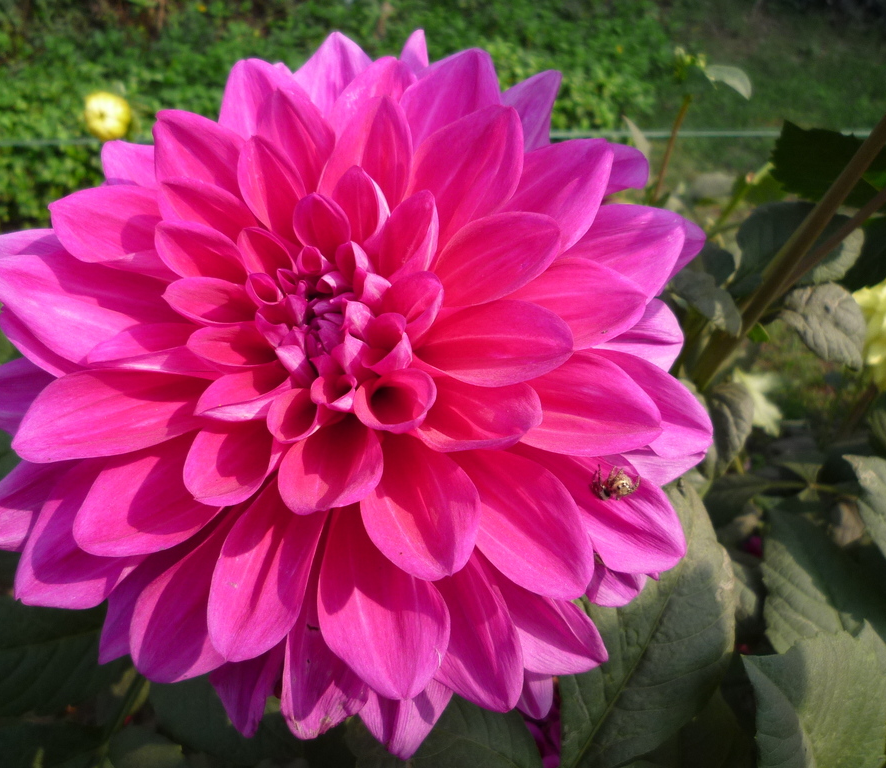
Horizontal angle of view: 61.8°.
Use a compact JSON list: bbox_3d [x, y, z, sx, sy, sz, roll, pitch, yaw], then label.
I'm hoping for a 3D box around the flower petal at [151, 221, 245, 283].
[{"bbox_3d":[-0.069,-0.038,0.213,0.029,0.017,0.011,25,-7,-12],"label":"flower petal"}]

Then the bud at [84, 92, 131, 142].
[{"bbox_3d":[-0.308,-0.247,0.680,0.041,0.041,0.041,4,28,8],"label":"bud"}]

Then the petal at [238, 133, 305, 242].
[{"bbox_3d":[-0.050,-0.057,0.216,0.019,0.031,0.011,-31,12,-14],"label":"petal"}]

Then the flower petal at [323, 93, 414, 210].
[{"bbox_3d":[-0.028,-0.081,0.266,0.027,0.045,0.012,27,26,10],"label":"flower petal"}]

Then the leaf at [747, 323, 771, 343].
[{"bbox_3d":[0.164,-0.027,0.385,0.014,0.004,0.010,32,64,0],"label":"leaf"}]

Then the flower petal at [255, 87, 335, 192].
[{"bbox_3d":[-0.045,-0.073,0.224,0.021,0.034,0.011,-30,7,-11],"label":"flower petal"}]

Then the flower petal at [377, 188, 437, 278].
[{"bbox_3d":[-0.009,-0.040,0.204,0.015,0.027,0.014,29,11,19],"label":"flower petal"}]

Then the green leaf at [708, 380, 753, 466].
[{"bbox_3d":[0.130,0.018,0.340,0.028,0.042,0.012,15,-16,-27],"label":"green leaf"}]

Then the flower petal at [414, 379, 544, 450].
[{"bbox_3d":[0.008,0.006,0.205,0.038,0.015,0.019,7,72,6],"label":"flower petal"}]

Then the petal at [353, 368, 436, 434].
[{"bbox_3d":[-0.014,0.005,0.203,0.021,0.018,0.022,-9,17,-16],"label":"petal"}]

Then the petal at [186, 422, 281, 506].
[{"bbox_3d":[-0.059,0.023,0.215,0.022,0.012,0.036,35,48,12],"label":"petal"}]

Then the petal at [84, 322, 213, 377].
[{"bbox_3d":[-0.083,-0.009,0.215,0.043,0.014,0.014,-1,63,5],"label":"petal"}]

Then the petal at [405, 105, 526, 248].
[{"bbox_3d":[0.006,-0.060,0.218,0.030,0.056,0.015,33,-10,5],"label":"petal"}]

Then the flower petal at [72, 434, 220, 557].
[{"bbox_3d":[-0.087,0.033,0.225,0.051,0.012,0.027,-33,74,-26],"label":"flower petal"}]

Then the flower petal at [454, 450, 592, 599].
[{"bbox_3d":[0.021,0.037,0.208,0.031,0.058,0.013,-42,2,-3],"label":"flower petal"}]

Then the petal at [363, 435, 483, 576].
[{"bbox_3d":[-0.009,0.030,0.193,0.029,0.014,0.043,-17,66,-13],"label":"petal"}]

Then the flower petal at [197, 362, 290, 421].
[{"bbox_3d":[-0.057,0.003,0.217,0.033,0.014,0.015,-29,71,-38],"label":"flower petal"}]

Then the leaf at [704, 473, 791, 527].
[{"bbox_3d":[0.126,0.049,0.310,0.038,0.012,0.026,-4,54,-10],"label":"leaf"}]

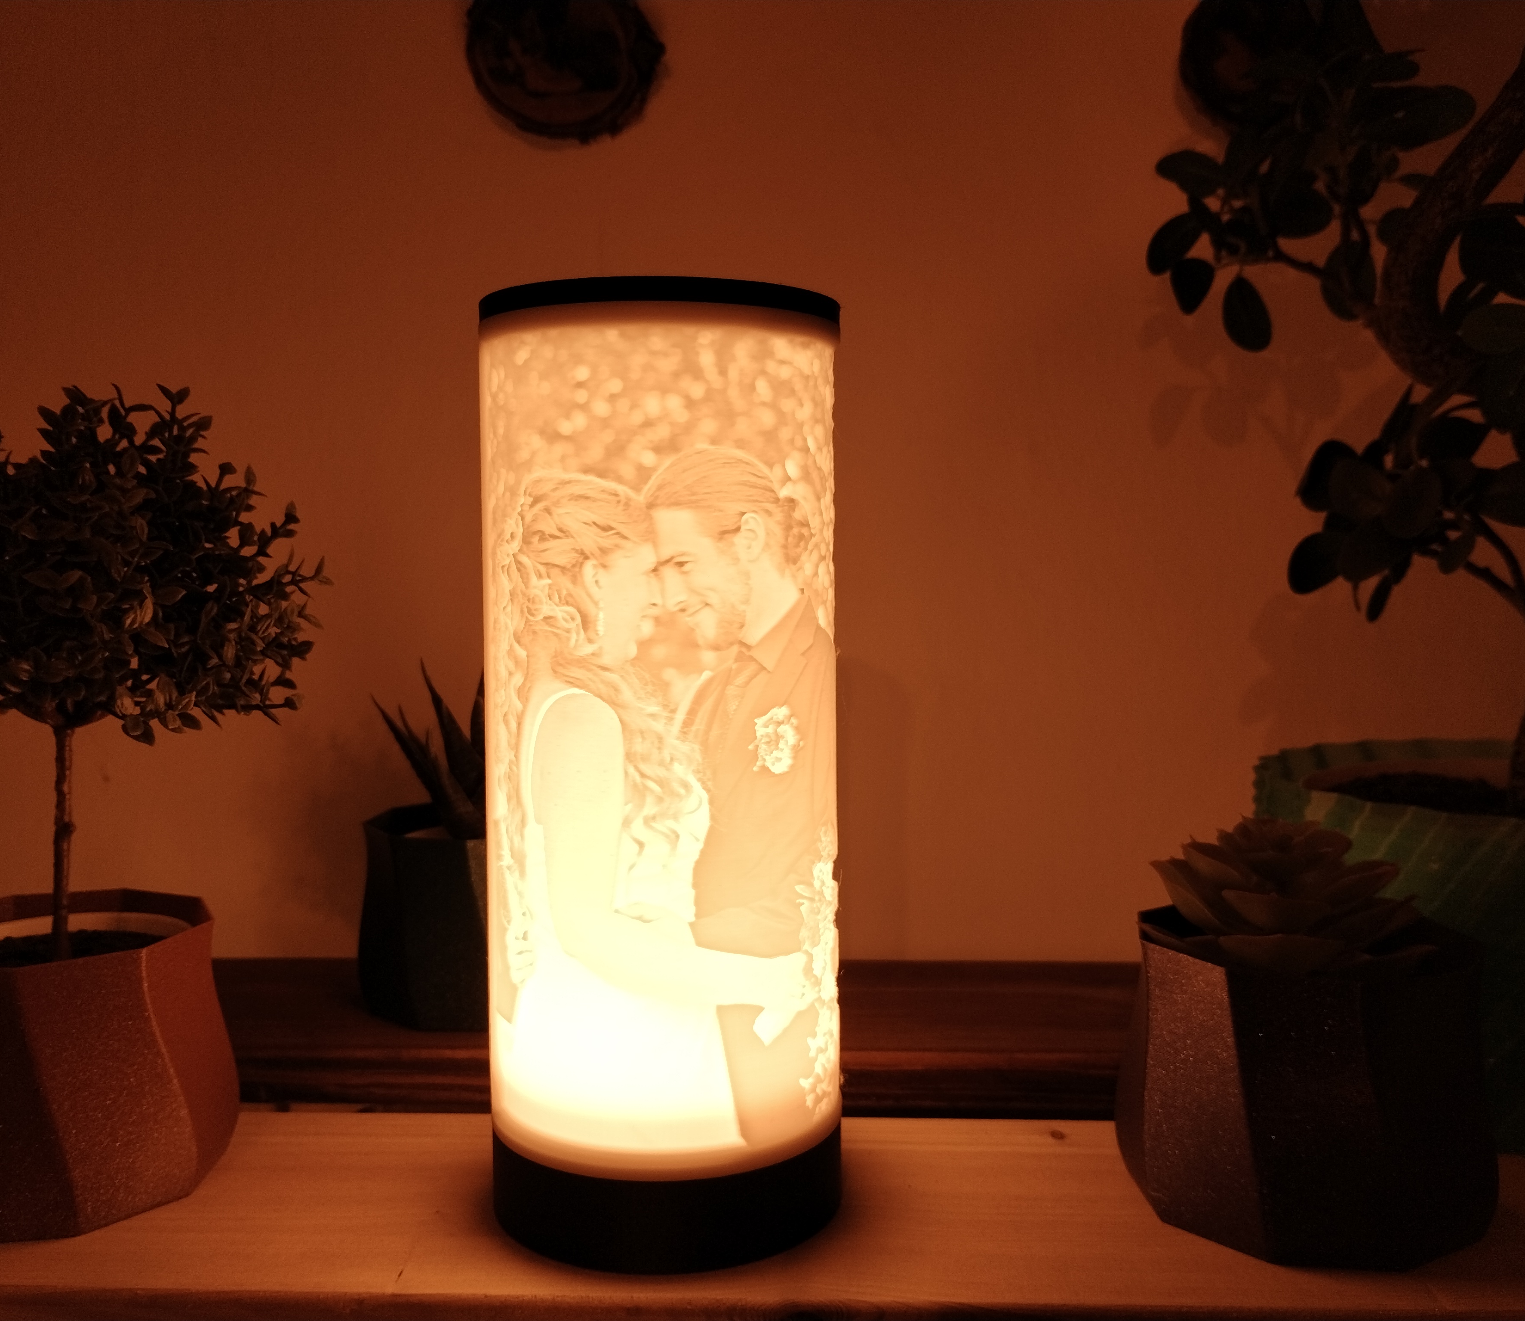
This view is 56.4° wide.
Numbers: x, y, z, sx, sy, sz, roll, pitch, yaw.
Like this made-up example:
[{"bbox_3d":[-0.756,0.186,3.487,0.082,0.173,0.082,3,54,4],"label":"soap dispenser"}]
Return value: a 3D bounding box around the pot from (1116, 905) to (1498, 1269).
[{"bbox_3d":[0.134,0.100,0.353,0.088,0.065,0.088,2,5,21],"label":"pot"}]

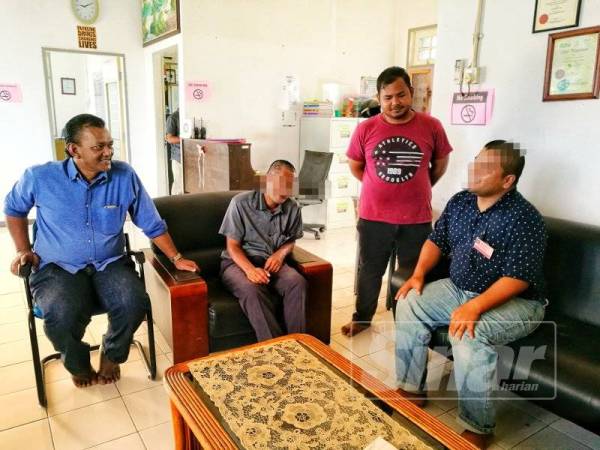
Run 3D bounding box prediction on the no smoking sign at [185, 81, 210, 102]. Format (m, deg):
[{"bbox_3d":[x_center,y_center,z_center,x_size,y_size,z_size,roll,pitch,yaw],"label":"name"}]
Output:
[{"bbox_3d":[-1.133,-1.480,5.200,0.285,0.215,0.012,-7,14,-33],"label":"no smoking sign"}]

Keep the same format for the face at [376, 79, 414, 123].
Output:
[{"bbox_3d":[0.516,-0.670,2.530,0.180,0.225,0.150,0,28,16],"label":"face"}]

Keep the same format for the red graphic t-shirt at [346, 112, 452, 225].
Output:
[{"bbox_3d":[0.561,-0.332,2.680,0.570,0.620,0.280,3,12,9],"label":"red graphic t-shirt"}]

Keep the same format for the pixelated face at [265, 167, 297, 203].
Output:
[{"bbox_3d":[-0.113,-0.235,2.720,0.165,0.210,0.140,-3,25,-20],"label":"pixelated face"}]

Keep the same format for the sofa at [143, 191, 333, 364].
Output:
[{"bbox_3d":[-0.405,0.263,2.778,0.903,0.836,0.794,-6,14,-28],"label":"sofa"}]

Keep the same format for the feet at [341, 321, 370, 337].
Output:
[{"bbox_3d":[0.367,0.615,2.904,0.230,0.085,0.100,-9,15,-39],"label":"feet"}]

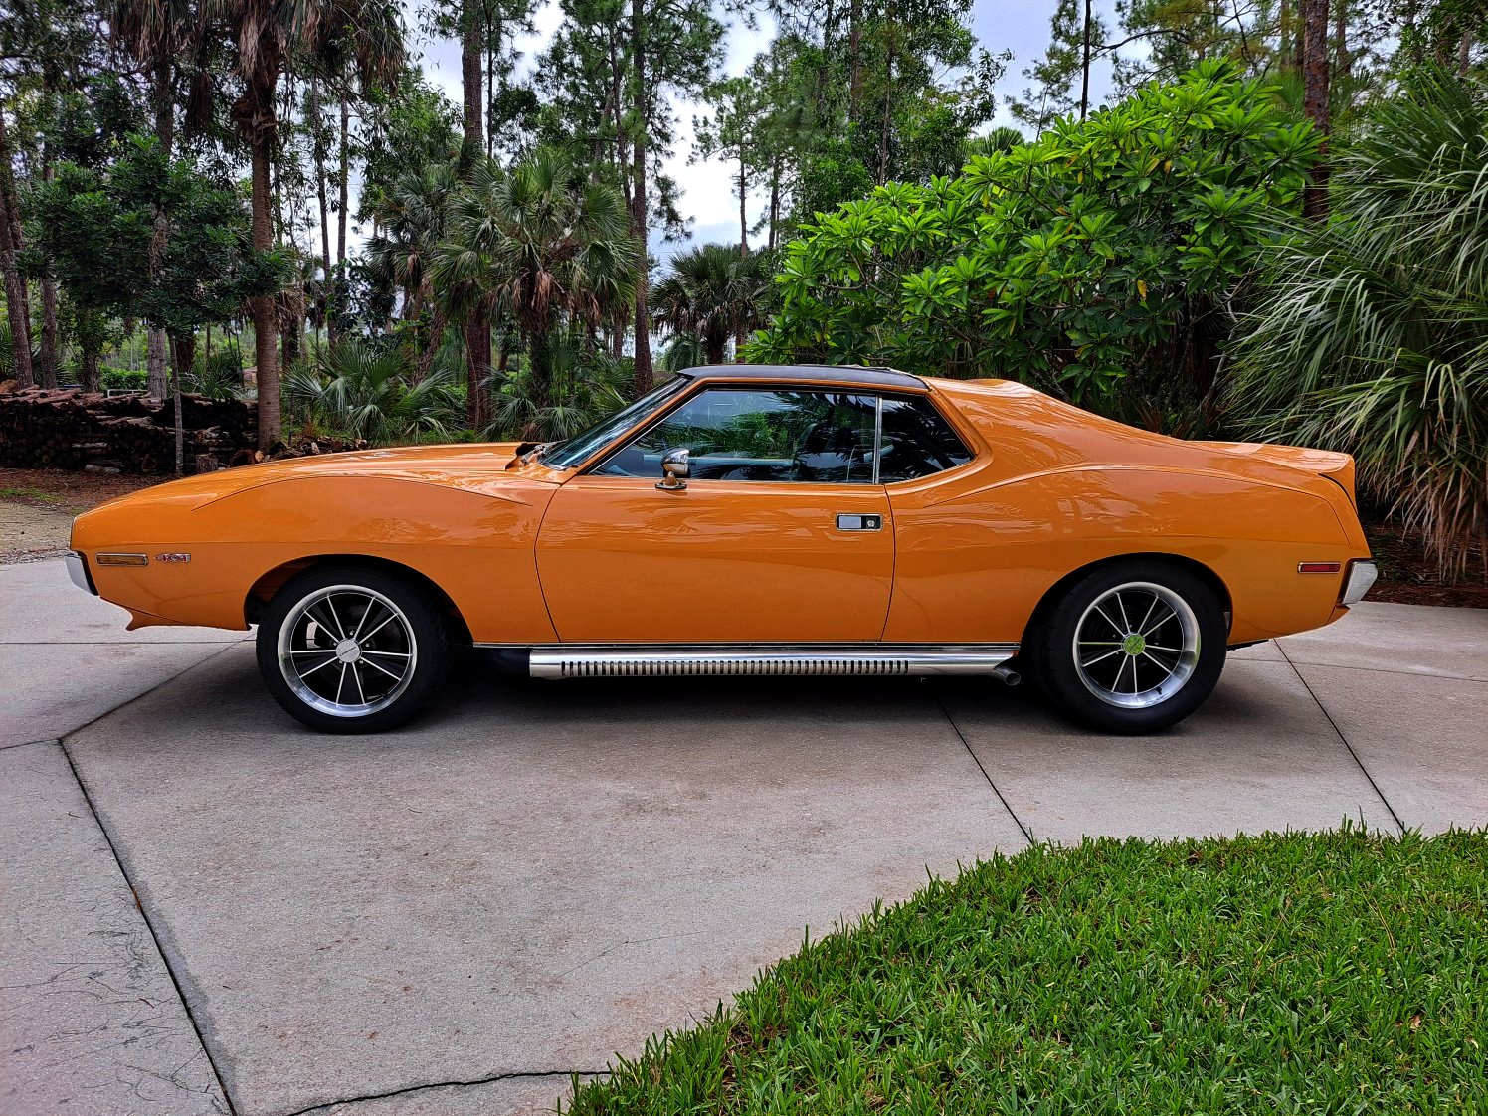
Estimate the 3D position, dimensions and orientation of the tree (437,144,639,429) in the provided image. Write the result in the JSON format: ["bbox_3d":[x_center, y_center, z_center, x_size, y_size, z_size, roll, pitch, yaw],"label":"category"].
[{"bbox_3d":[-3.614,-4.543,18.133,3.508,5.005,3.508,-1,10,-11],"label":"tree"}]

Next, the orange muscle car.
[{"bbox_3d":[-0.019,-0.165,4.450,4.860,1.310,1.920,0,10,-4],"label":"orange muscle car"}]

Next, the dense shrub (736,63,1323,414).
[{"bbox_3d":[2.321,-2.152,8.660,4.623,3.776,3.800,4,11,14],"label":"dense shrub"}]

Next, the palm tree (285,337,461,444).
[{"bbox_3d":[-5.914,-2.641,16.585,2.657,1.762,2.700,-3,11,-19],"label":"palm tree"}]

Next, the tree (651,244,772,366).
[{"bbox_3d":[-0.889,-5.961,27.362,3.205,4.583,3.205,1,10,-2],"label":"tree"}]

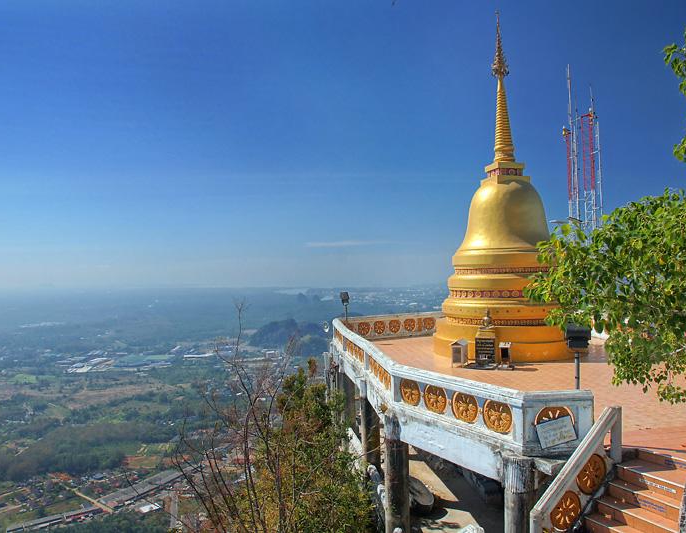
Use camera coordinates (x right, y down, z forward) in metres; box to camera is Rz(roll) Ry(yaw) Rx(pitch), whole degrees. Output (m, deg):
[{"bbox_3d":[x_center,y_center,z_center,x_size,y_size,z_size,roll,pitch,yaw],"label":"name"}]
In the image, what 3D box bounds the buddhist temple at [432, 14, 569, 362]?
[{"bbox_3d":[5.369,-2.880,17.733,5.090,11.300,5.090,-2,-1,0],"label":"buddhist temple"}]

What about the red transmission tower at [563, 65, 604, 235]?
[{"bbox_3d":[12.932,-4.143,28.502,2.000,13.450,2.100,-2,-1,0],"label":"red transmission tower"}]

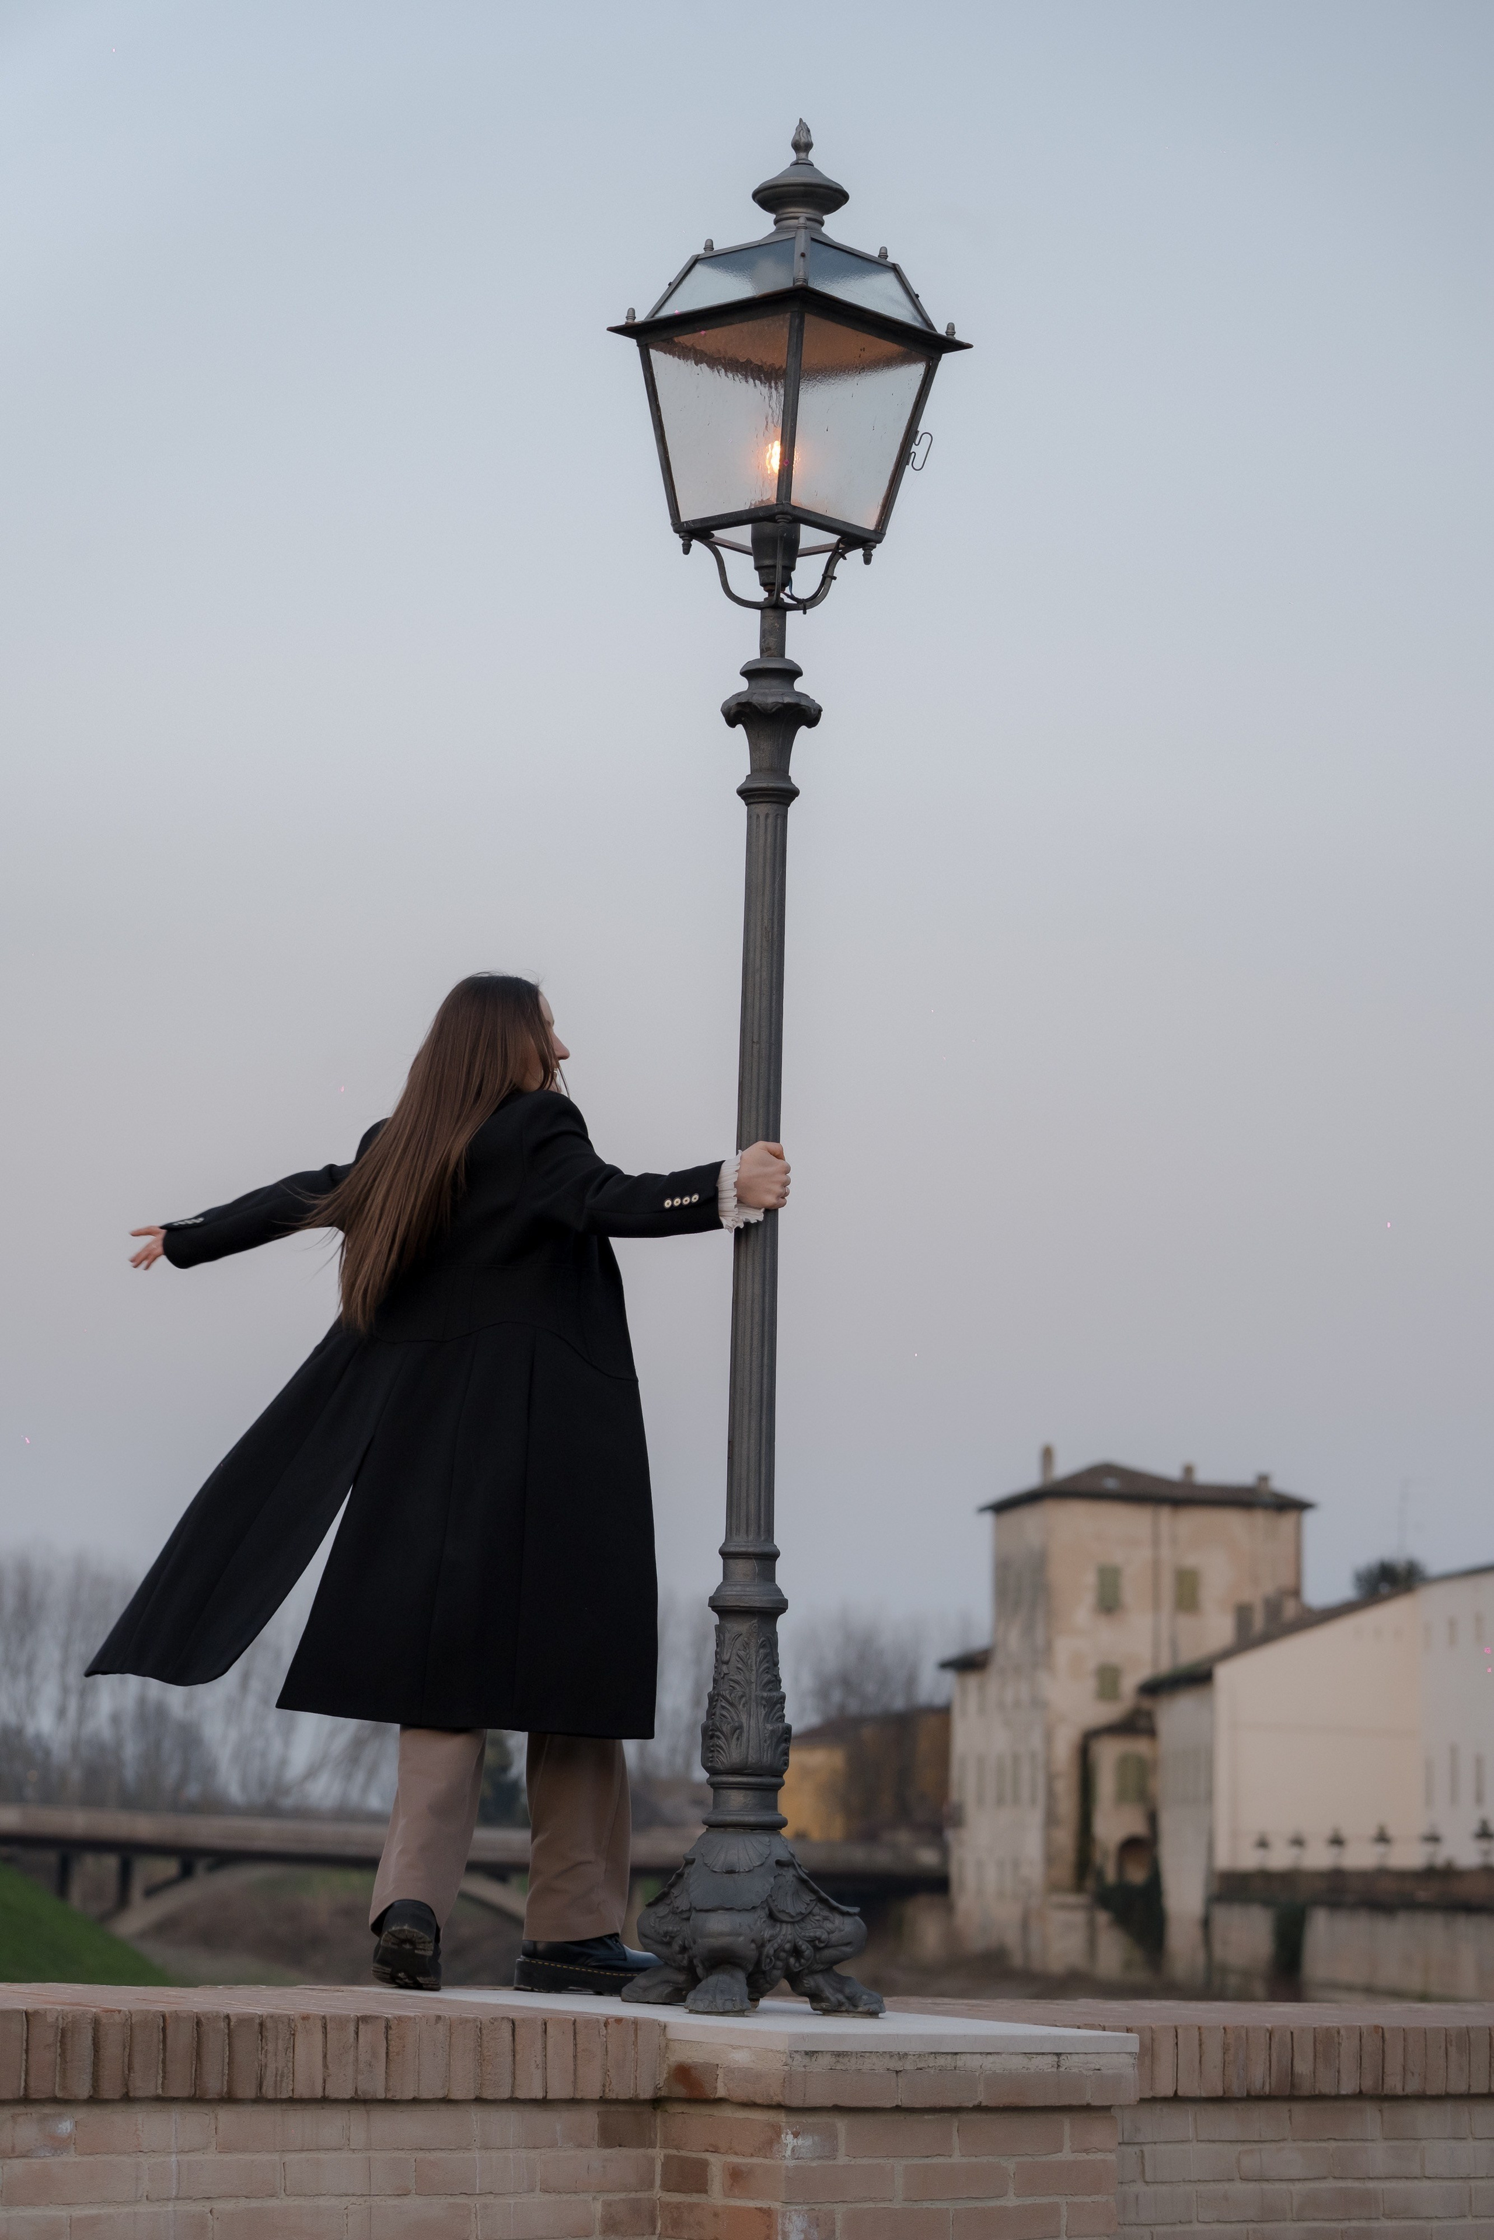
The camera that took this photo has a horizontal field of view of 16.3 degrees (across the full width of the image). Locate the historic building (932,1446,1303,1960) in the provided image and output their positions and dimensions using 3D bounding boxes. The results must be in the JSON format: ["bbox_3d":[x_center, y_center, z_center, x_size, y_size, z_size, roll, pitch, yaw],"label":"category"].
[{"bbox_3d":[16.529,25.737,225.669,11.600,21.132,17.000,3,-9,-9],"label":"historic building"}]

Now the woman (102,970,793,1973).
[{"bbox_3d":[-0.489,0.596,8.744,1.120,1.701,0.570,0,-8,8],"label":"woman"}]

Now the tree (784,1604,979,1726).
[{"bbox_3d":[7.159,31.945,275.892,10.000,12.215,10.000,2,-8,0],"label":"tree"}]

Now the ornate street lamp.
[{"bbox_3d":[0.068,-0.131,8.733,0.450,3.186,0.450,9,-11,-42],"label":"ornate street lamp"}]

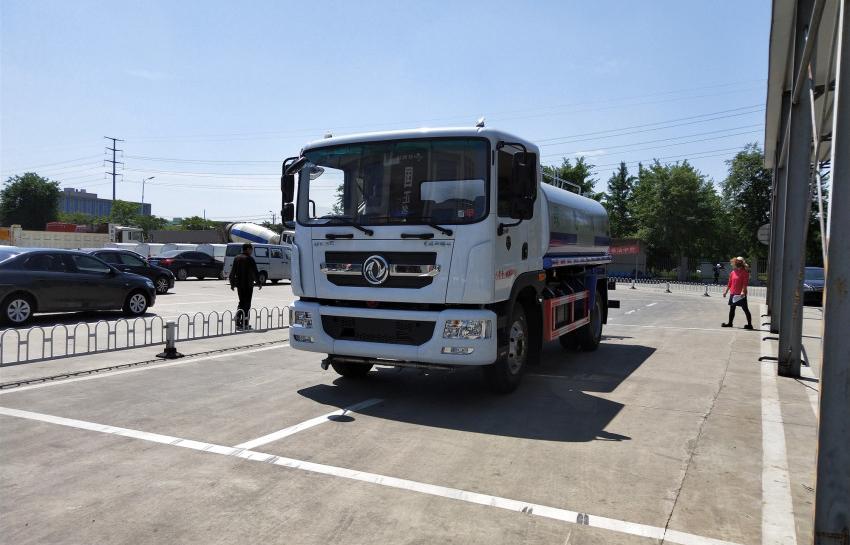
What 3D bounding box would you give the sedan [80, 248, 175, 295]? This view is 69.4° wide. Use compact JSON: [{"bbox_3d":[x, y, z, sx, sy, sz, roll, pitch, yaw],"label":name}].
[{"bbox_3d":[-10.054,-0.009,19.453,1.800,1.470,4.600,2,2,27],"label":"sedan"}]

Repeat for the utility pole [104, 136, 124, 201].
[{"bbox_3d":[-96.436,-24.513,190.596,1.000,34.600,7.500,3,3,44],"label":"utility pole"}]

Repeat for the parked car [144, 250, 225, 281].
[{"bbox_3d":[-11.946,-0.390,31.445,1.770,1.480,4.620,2,2,27],"label":"parked car"}]

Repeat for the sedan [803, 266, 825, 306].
[{"bbox_3d":[16.102,0.530,25.232,1.800,1.460,4.600,2,2,28],"label":"sedan"}]

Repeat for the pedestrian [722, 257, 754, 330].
[{"bbox_3d":[7.294,0.464,14.259,0.720,1.680,0.550,2,2,2],"label":"pedestrian"}]

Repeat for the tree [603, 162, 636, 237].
[{"bbox_3d":[19.211,-5.094,60.000,3.800,11.000,3.800,2,2,27],"label":"tree"}]

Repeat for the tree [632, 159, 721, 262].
[{"bbox_3d":[22.540,-4.773,55.000,8.200,10.800,8.000,2,2,27],"label":"tree"}]

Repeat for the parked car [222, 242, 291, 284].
[{"bbox_3d":[-6.834,-0.430,27.902,1.620,1.860,4.000,3,2,35],"label":"parked car"}]

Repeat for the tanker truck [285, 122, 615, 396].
[{"bbox_3d":[1.080,-0.195,9.285,2.560,2.920,7.100,2,2,27],"label":"tanker truck"}]

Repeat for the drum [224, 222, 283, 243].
[{"bbox_3d":[-13.914,-2.773,49.500,4.800,2.450,2.300,1,2,-4],"label":"drum"}]

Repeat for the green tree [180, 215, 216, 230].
[{"bbox_3d":[-30.932,-4.911,84.100,5.000,5.800,4.800,1,2,0],"label":"green tree"}]

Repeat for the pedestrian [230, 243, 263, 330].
[{"bbox_3d":[-3.432,0.275,11.800,0.570,1.710,0.400,2,2,23],"label":"pedestrian"}]

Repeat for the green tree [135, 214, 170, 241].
[{"bbox_3d":[-33.302,-4.162,75.000,4.300,5.600,4.300,2,2,27],"label":"green tree"}]

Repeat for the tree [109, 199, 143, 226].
[{"bbox_3d":[-35.215,-5.076,72.116,4.300,6.700,4.200,1,2,0],"label":"tree"}]

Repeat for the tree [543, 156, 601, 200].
[{"bbox_3d":[13.528,-5.383,58.193,6.400,11.200,6.200,1,2,0],"label":"tree"}]

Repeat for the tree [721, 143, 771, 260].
[{"bbox_3d":[28.038,-5.139,52.203,6.400,11.800,6.200,1,2,0],"label":"tree"}]

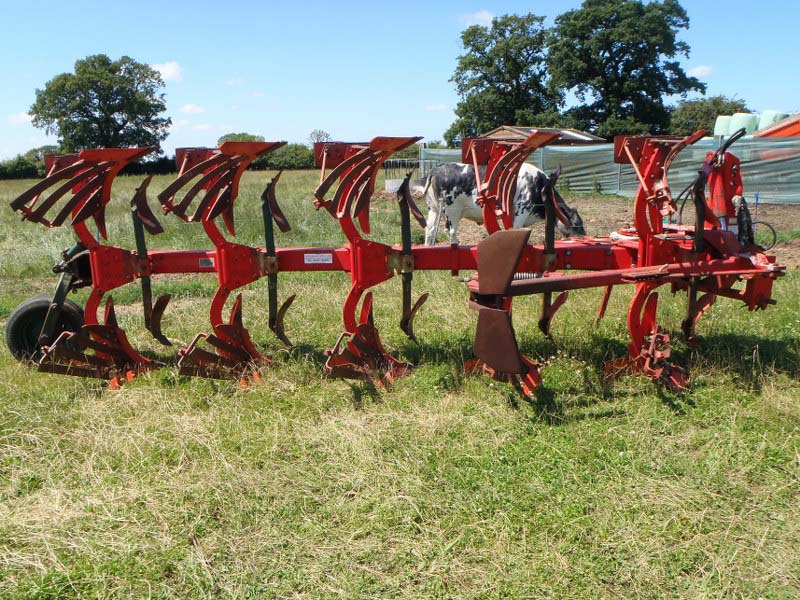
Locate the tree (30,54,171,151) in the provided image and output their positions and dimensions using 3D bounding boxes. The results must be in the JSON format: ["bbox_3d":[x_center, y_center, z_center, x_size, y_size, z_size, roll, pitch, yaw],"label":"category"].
[{"bbox_3d":[-39.166,-24.389,84.623,19.000,16.000,17.500,-6,13,-23],"label":"tree"}]

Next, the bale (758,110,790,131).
[{"bbox_3d":[15.098,-7.094,26.157,1.280,1.200,1.280,6,14,29],"label":"bale"}]

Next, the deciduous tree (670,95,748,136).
[{"bbox_3d":[26.948,-14.410,56.343,7.200,7.200,6.800,4,13,25],"label":"deciduous tree"}]

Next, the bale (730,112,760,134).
[{"bbox_3d":[14.231,-7.146,26.654,1.250,1.200,1.250,5,13,27],"label":"bale"}]

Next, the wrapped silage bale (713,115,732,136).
[{"bbox_3d":[13.842,-7.228,27.351,1.250,1.200,1.250,5,13,26],"label":"wrapped silage bale"}]

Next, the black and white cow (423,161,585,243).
[{"bbox_3d":[1.667,-1.506,10.421,2.550,1.400,0.680,-2,12,-5],"label":"black and white cow"}]

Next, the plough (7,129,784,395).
[{"bbox_3d":[-0.285,-0.290,4.660,5.800,1.720,1.400,1,12,9],"label":"plough"}]

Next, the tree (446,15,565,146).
[{"bbox_3d":[10.119,-19.994,63.267,12.200,16.300,12.000,1,12,9],"label":"tree"}]

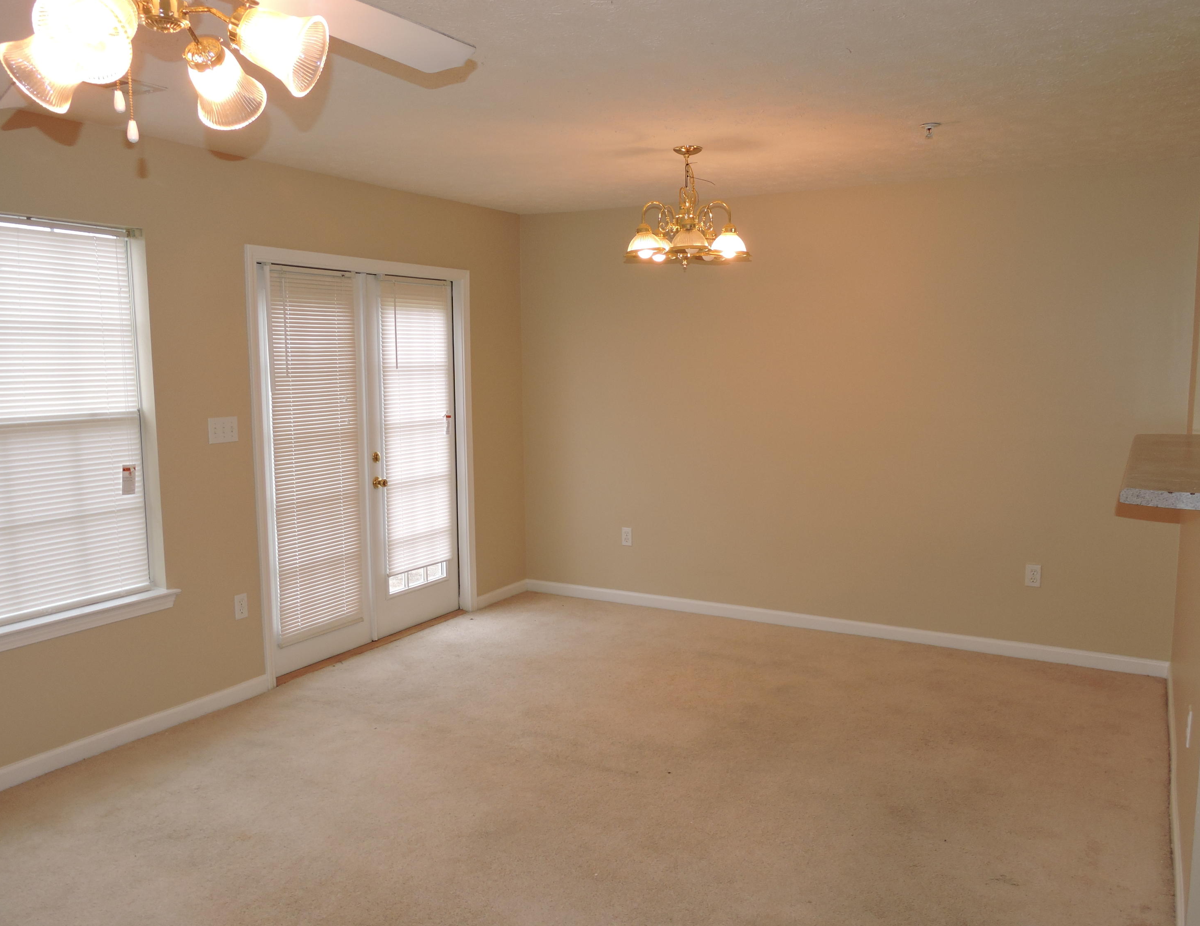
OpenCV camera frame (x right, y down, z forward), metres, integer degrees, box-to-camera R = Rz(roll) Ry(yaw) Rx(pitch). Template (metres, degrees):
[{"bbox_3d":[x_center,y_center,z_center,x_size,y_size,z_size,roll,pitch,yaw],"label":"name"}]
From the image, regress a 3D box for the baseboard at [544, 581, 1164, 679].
[{"bbox_3d":[1.151,0.921,5.815,3.784,0.082,0.015,3,7,29],"label":"baseboard"}]

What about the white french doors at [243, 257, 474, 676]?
[{"bbox_3d":[-1.248,-0.035,5.409,0.135,2.091,1.699,3,7,29],"label":"white french doors"}]

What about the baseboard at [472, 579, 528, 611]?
[{"bbox_3d":[-0.633,0.854,6.483,0.015,0.082,0.590,3,7,29],"label":"baseboard"}]

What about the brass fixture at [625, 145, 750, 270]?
[{"bbox_3d":[0.390,-1.121,4.431,0.550,0.525,0.550,0,6,5],"label":"brass fixture"}]

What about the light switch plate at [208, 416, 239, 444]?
[{"bbox_3d":[-1.692,-0.148,4.490,0.008,0.113,0.160,3,7,29],"label":"light switch plate"}]

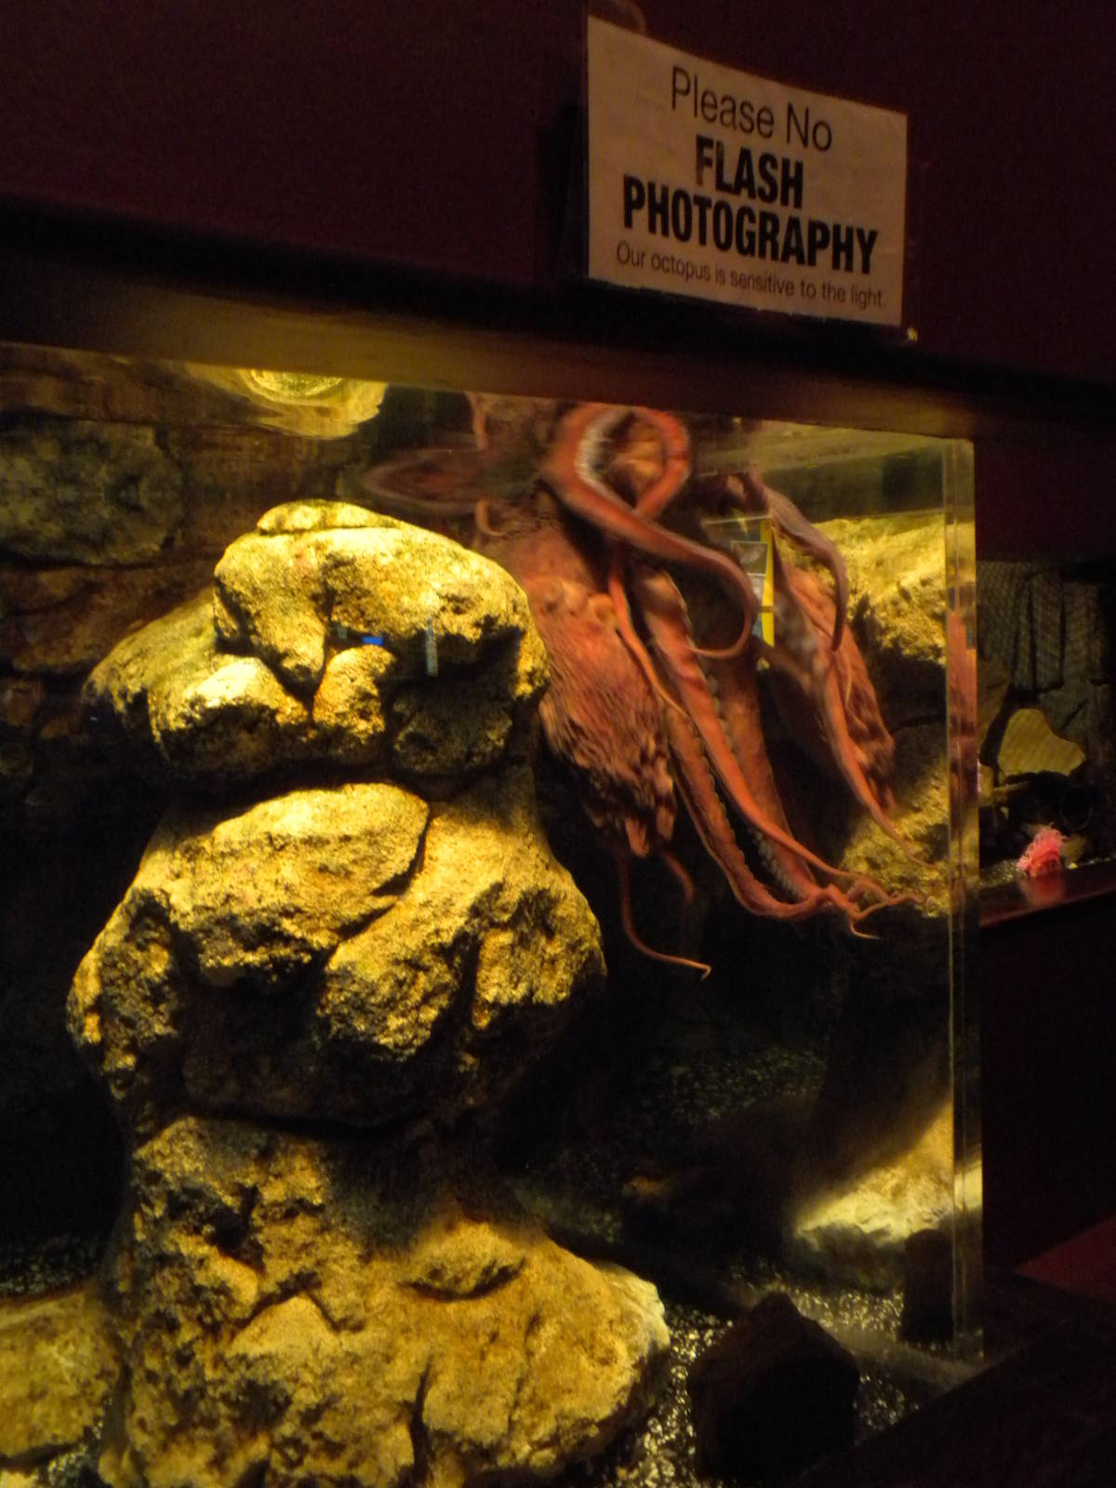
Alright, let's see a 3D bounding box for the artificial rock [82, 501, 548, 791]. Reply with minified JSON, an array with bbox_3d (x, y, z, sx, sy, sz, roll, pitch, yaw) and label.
[{"bbox_3d":[-0.256,-0.103,1.680,0.460,0.295,0.400,-2,4,-9],"label":"artificial rock"}]

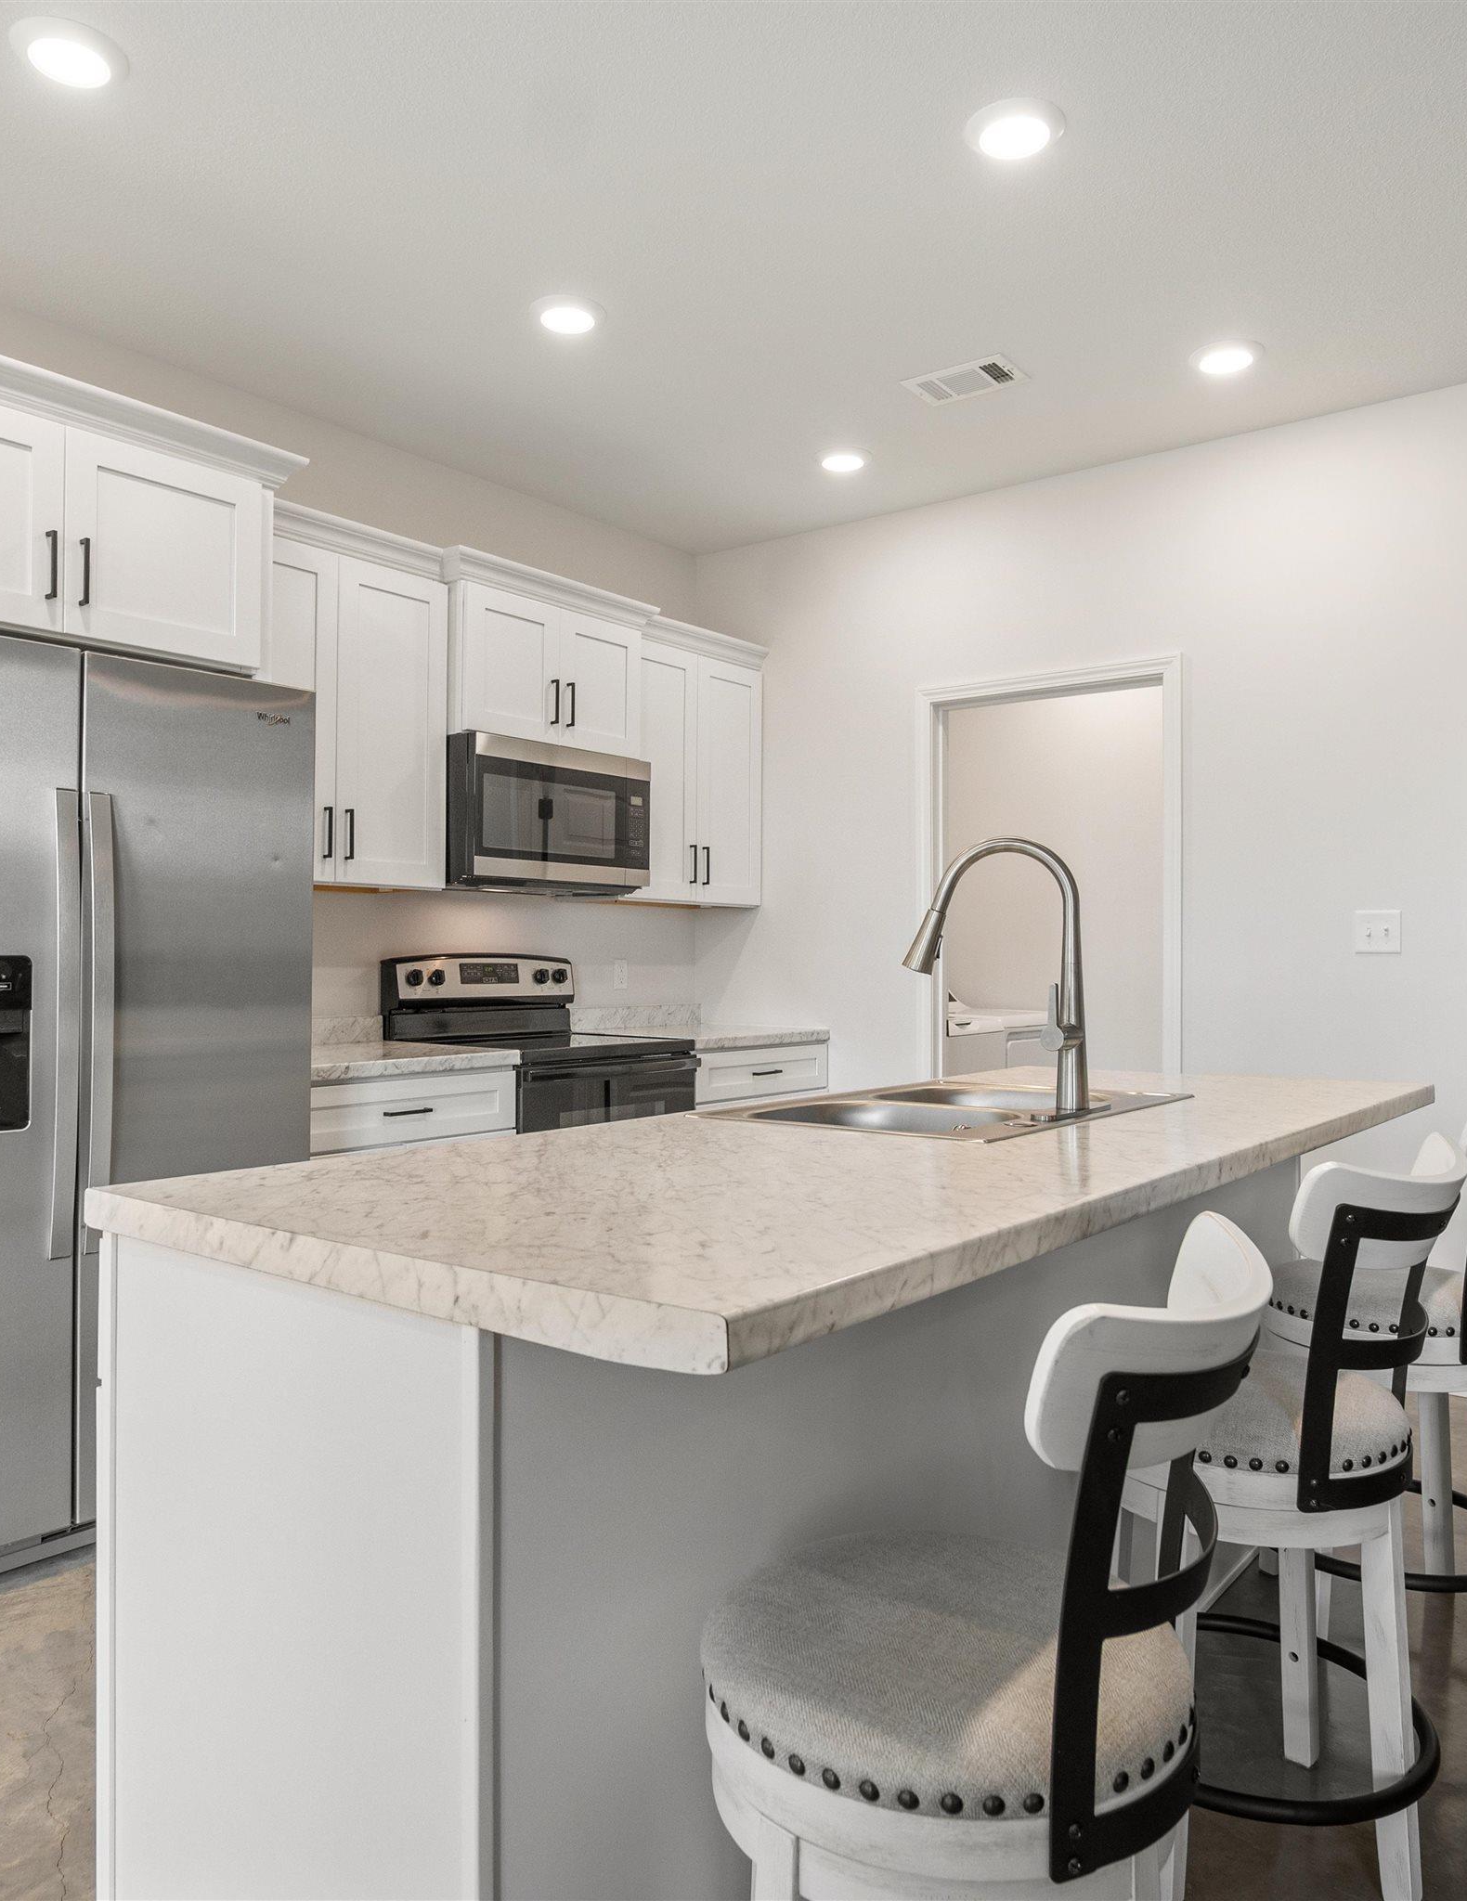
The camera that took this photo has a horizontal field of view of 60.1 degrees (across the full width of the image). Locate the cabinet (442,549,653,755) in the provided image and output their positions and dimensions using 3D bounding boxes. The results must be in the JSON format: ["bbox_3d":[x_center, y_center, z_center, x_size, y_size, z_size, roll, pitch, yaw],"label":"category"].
[{"bbox_3d":[-0.698,-0.894,4.092,0.466,0.519,0.835,0,0,38],"label":"cabinet"}]

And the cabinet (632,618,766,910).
[{"bbox_3d":[-0.253,-0.665,4.723,0.379,0.991,0.786,0,0,38],"label":"cabinet"}]

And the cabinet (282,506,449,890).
[{"bbox_3d":[-1.196,-0.672,3.535,0.379,0.991,0.731,0,0,38],"label":"cabinet"}]

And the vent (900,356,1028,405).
[{"bbox_3d":[0.627,-1.537,3.428,0.295,0.022,0.195,0,0,38],"label":"vent"}]

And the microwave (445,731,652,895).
[{"bbox_3d":[-0.687,-0.416,4.081,0.457,0.436,0.754,0,0,38],"label":"microwave"}]

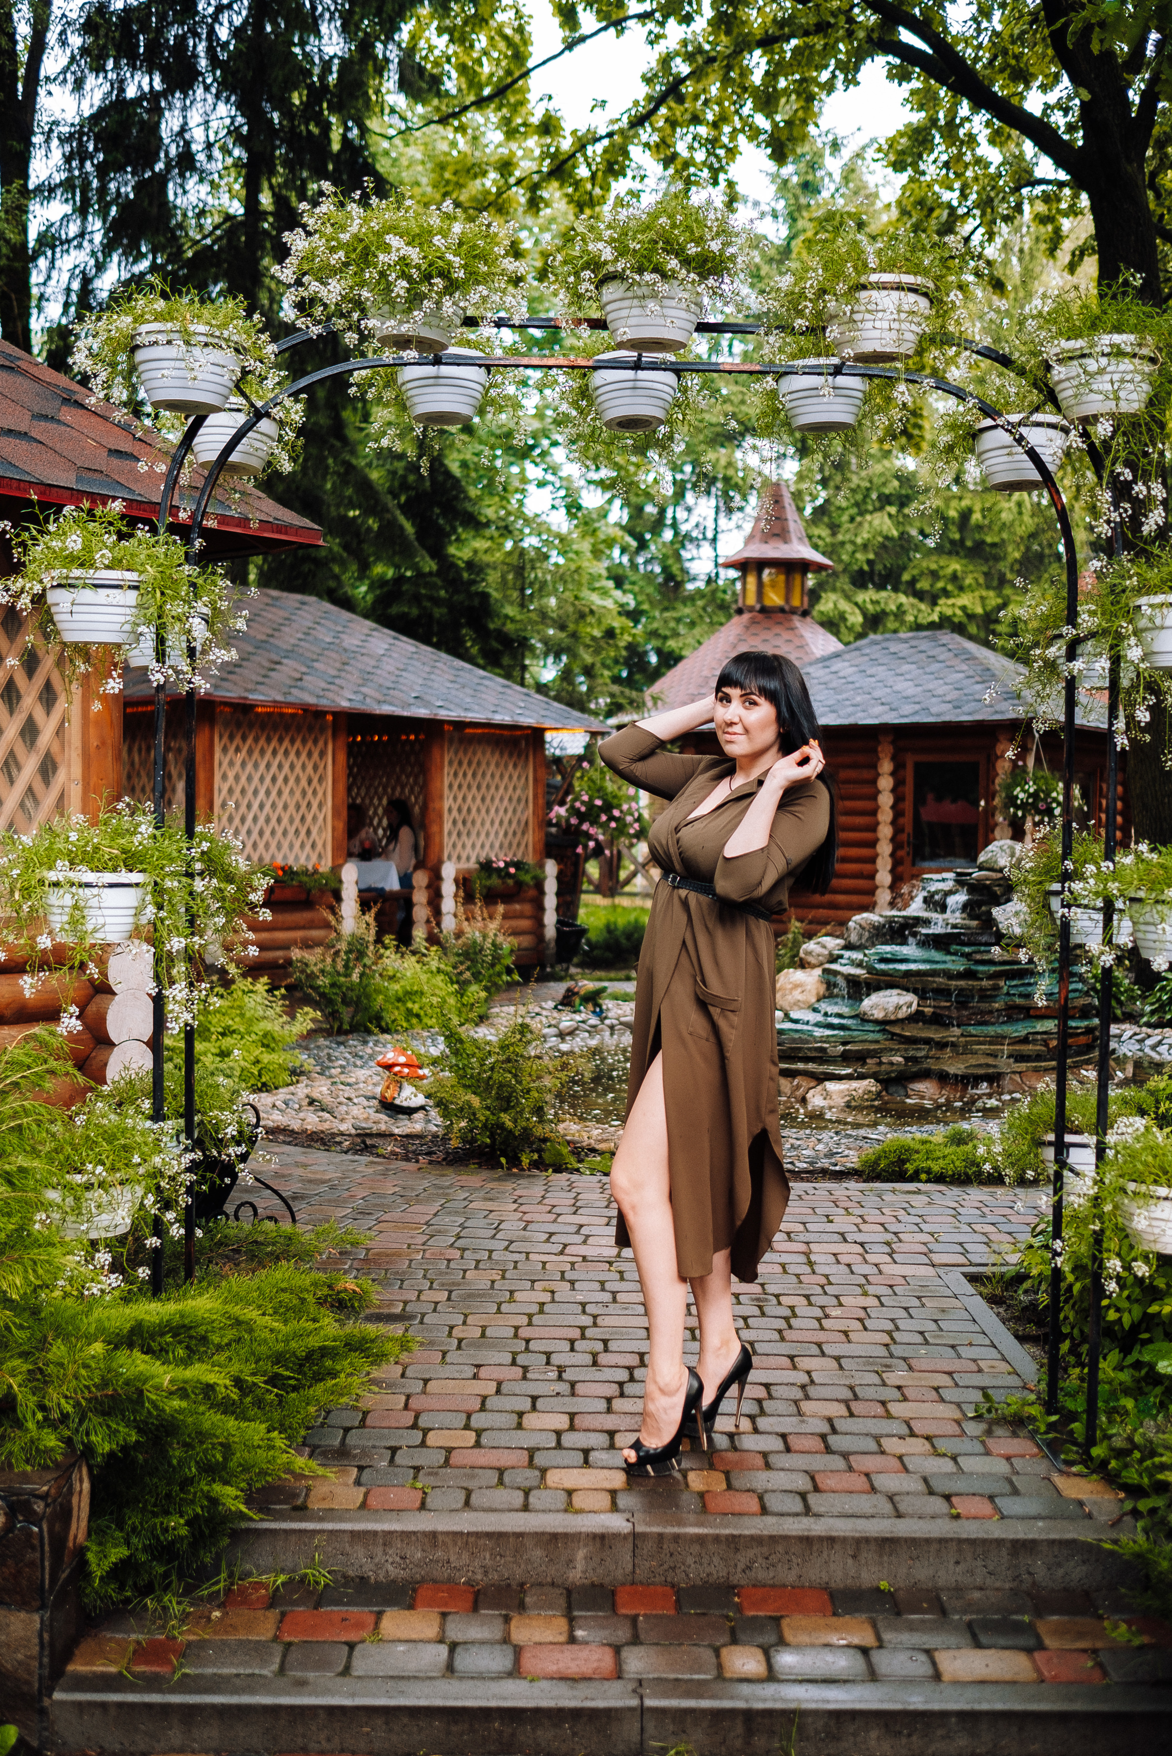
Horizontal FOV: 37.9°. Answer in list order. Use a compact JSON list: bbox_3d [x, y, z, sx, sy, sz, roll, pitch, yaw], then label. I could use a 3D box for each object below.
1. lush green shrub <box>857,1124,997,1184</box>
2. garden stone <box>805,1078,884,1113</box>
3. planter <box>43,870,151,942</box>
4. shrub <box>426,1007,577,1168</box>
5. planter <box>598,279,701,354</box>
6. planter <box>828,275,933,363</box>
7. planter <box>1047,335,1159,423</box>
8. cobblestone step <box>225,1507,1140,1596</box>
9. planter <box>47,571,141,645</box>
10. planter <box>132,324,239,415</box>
[{"bbox_3d":[1.394,1.104,6.985,0.600,0.200,0.460,1,1,1],"label":"lush green shrub"},{"bbox_3d":[1.327,1.080,8.752,0.390,0.180,0.270,1,1,1],"label":"garden stone"},{"bbox_3d":[-1.045,0.059,3.654,0.217,0.146,0.217,1,1,1],"label":"planter"},{"bbox_3d":[-0.363,0.865,7.387,0.660,0.630,0.600,1,1,1],"label":"shrub"},{"bbox_3d":[0.134,-1.189,3.585,0.217,0.137,0.217,1,1,1],"label":"planter"},{"bbox_3d":[0.612,-1.155,3.555,0.217,0.137,0.217,1,1,1],"label":"planter"},{"bbox_3d":[1.063,-1.020,3.515,0.217,0.137,0.217,1,1,1],"label":"planter"},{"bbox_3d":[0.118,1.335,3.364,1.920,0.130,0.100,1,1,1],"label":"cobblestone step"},{"bbox_3d":[-1.056,-0.577,3.684,0.217,0.138,0.217,1,1,1],"label":"planter"},{"bbox_3d":[-0.831,-1.054,3.565,0.217,0.137,0.217,1,1,1],"label":"planter"}]

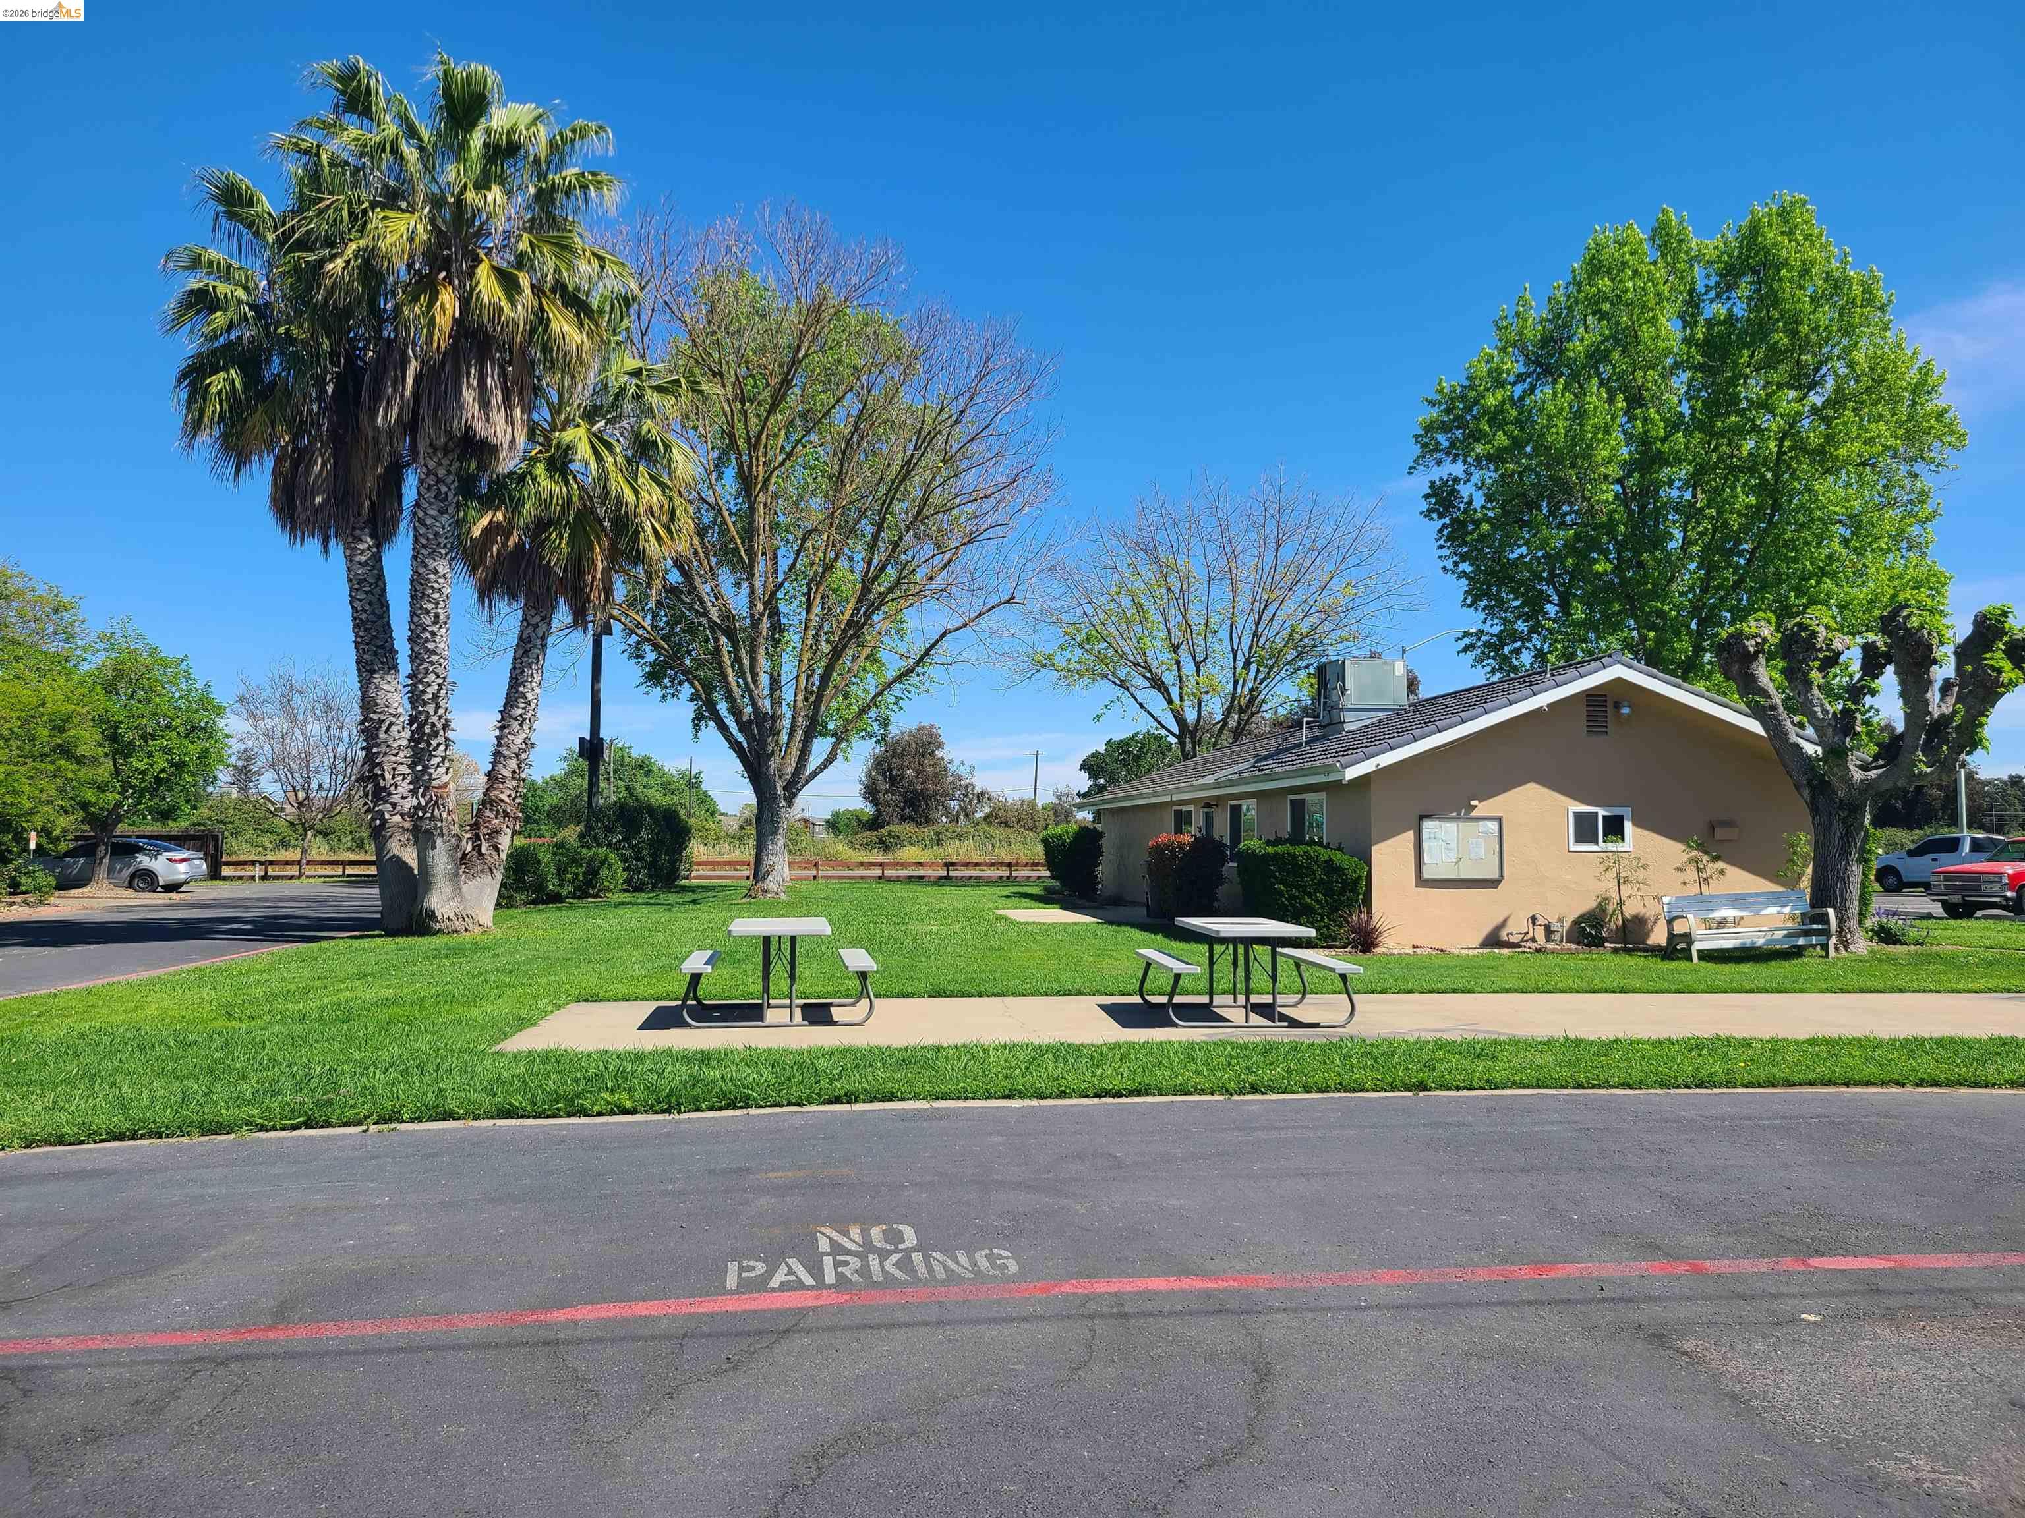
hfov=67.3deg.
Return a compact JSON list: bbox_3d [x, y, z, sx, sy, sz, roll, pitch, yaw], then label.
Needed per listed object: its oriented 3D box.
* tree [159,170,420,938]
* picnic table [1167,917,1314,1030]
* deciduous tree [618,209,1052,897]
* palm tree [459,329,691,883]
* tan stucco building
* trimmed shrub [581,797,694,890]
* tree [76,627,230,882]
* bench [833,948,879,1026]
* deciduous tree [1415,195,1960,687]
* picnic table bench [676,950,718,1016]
[{"bbox_3d":[-11.461,-3.564,24.824,4.150,12.658,3.944,2,-3,-25],"label":"tree"},{"bbox_3d":[1.851,1.707,12.257,0.765,0.745,1.830,0,-3,-4],"label":"picnic table"},{"bbox_3d":[-4.741,-5.466,39.626,11.434,18.100,11.051,0,-3,-7],"label":"deciduous tree"},{"bbox_3d":[-7.243,-2.212,25.155,3.823,9.950,3.800,0,-3,0],"label":"palm tree"},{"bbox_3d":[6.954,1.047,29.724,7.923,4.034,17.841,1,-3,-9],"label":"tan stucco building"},{"bbox_3d":[-10.559,2.402,42.739,3.026,2.715,2.751,1,-3,-14],"label":"trimmed shrub"},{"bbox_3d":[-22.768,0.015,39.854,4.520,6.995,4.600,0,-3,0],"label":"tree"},{"bbox_3d":[-1.302,1.872,12.509,0.273,0.472,1.851,1,-3,-8],"label":"bench"},{"bbox_3d":[17.904,-5.759,40.353,13.168,18.822,12.469,-1,-3,24],"label":"deciduous tree"},{"bbox_3d":[-2.492,1.853,12.296,0.260,0.469,1.830,1,-3,-8],"label":"picnic table bench"}]

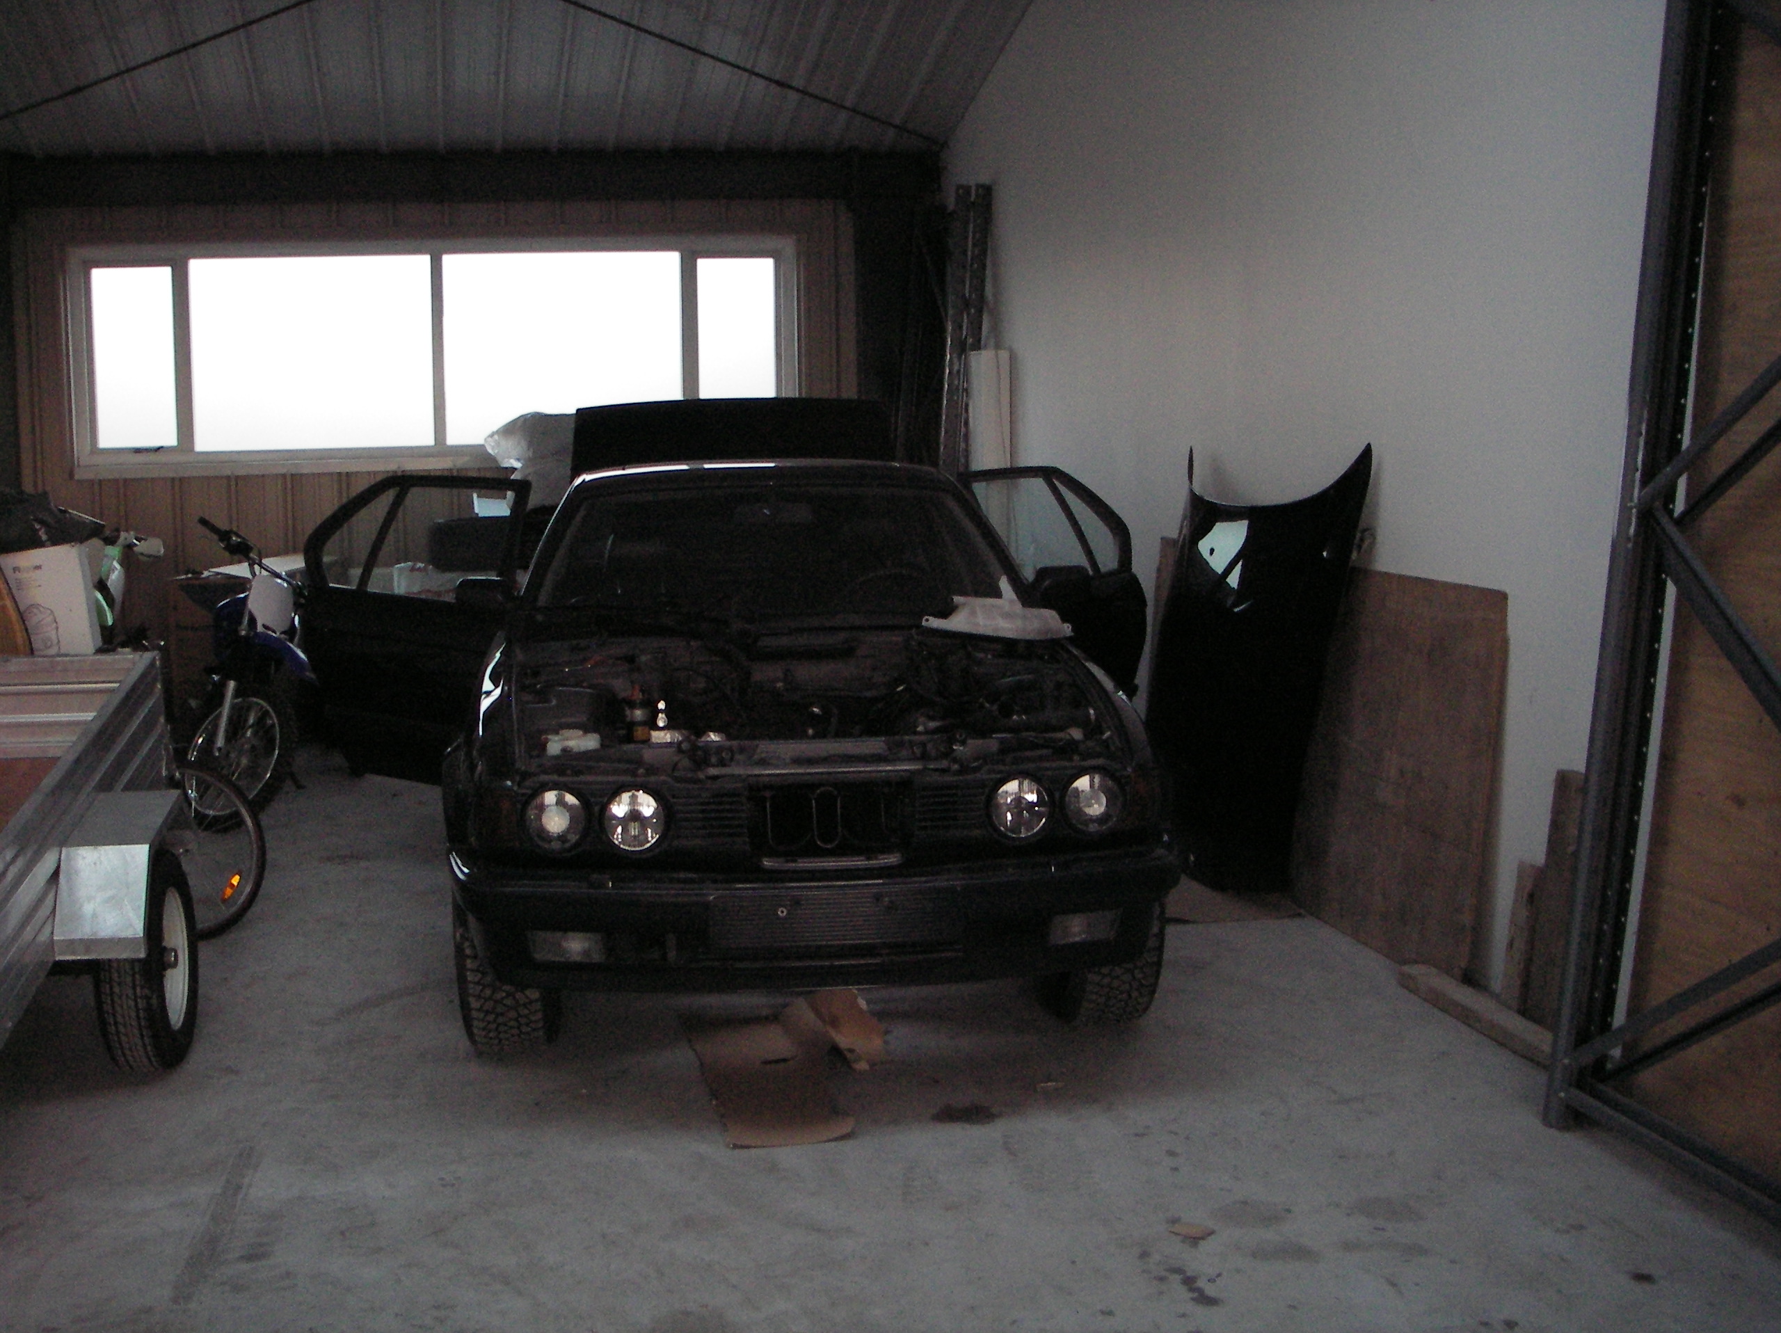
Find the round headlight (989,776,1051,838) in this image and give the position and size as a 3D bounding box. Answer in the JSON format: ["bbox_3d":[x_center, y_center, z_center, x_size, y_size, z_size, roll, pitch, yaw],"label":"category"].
[{"bbox_3d":[0.289,0.316,4.367,0.145,0.145,0.080,-2,7,-7],"label":"round headlight"}]

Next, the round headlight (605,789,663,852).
[{"bbox_3d":[-0.545,0.324,4.184,0.136,0.136,0.090,-2,7,-7],"label":"round headlight"}]

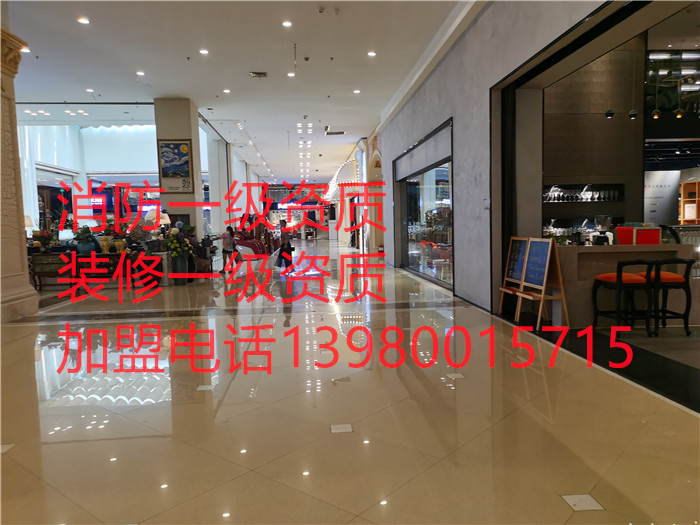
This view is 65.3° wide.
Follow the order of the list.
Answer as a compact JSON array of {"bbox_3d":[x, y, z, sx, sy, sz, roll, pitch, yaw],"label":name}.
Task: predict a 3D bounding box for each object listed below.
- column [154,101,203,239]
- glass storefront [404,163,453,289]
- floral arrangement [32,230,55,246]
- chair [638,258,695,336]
[{"bbox_3d":[-5.201,-2.264,16.927,1.028,5.197,1.320,-2,4,-4],"label":"column"},{"bbox_3d":[1.943,-0.982,14.325,0.150,2.750,5.900,-2,4,-5],"label":"glass storefront"},{"bbox_3d":[-7.692,-0.602,13.703,0.480,0.402,0.440,-2,4,-5],"label":"floral arrangement"},{"bbox_3d":[3.969,0.420,6.910,0.490,0.930,0.530,-1,4,1],"label":"chair"}]

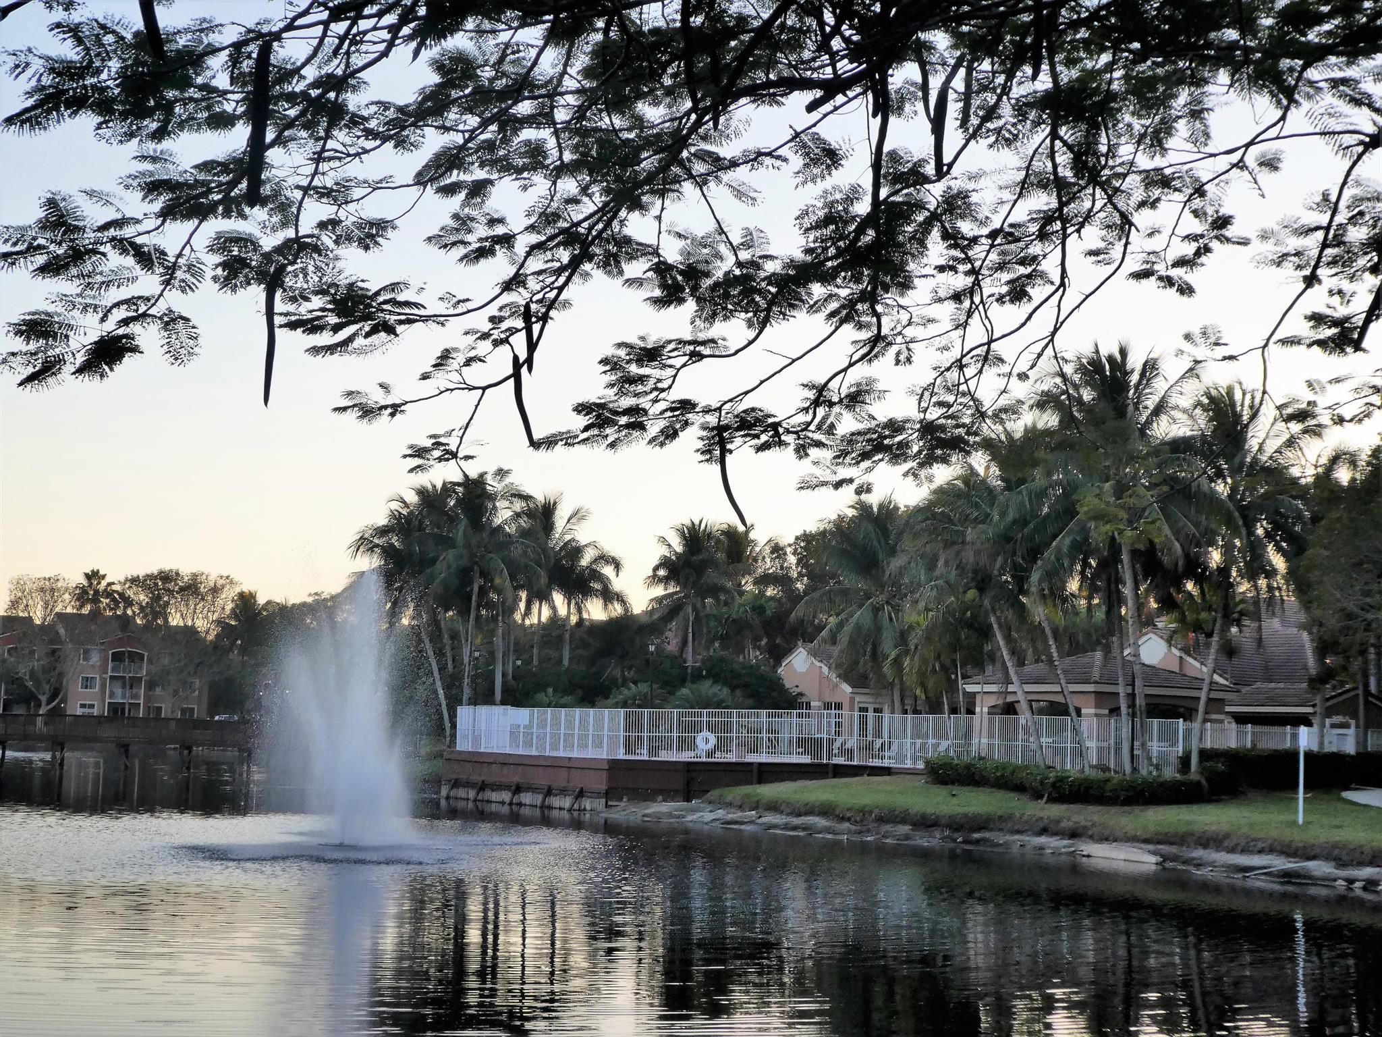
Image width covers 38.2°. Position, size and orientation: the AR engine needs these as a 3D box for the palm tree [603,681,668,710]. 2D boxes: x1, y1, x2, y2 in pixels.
[{"bbox_3d":[-2.093,7.455,75.138,2.400,2.670,2.400,2,-6,-1],"label":"palm tree"}]

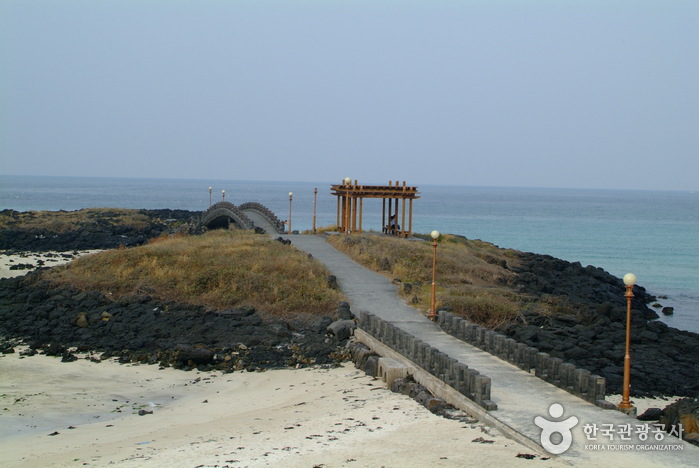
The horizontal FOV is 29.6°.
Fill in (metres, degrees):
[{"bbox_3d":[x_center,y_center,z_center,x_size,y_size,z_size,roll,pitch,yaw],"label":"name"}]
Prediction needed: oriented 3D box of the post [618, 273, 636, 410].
[{"bbox_3d":[8.104,3.181,38.400,0.450,4.120,0.450,1,2,0],"label":"post"}]

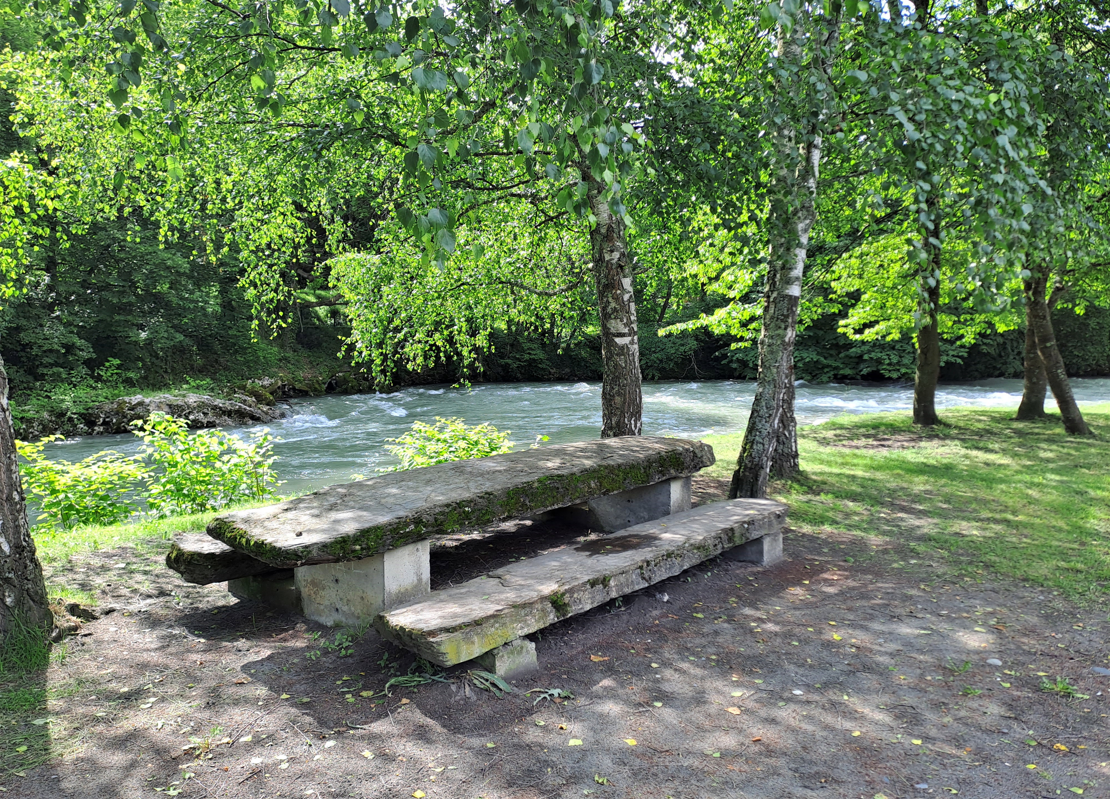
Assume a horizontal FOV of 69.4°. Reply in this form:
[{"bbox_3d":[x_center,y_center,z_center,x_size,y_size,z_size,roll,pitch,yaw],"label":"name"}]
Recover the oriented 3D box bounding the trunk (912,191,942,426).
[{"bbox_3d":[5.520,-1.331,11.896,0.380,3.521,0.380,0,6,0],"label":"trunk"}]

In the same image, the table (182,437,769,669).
[{"bbox_3d":[-0.288,0.784,5.301,2.409,0.638,3.705,5,8,42],"label":"table"}]

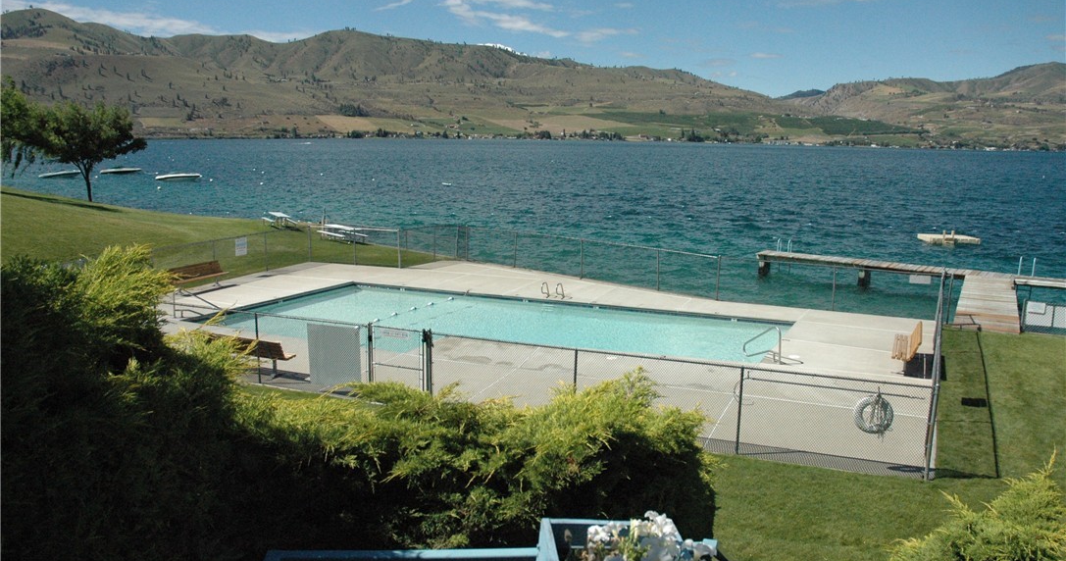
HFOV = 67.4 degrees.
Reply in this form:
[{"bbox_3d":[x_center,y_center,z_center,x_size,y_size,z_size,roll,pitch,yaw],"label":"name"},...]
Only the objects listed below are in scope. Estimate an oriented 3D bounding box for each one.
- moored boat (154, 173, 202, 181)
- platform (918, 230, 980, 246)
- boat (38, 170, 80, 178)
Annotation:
[{"bbox_3d":[-49.250,-14.436,111.000,6.100,1.150,2.200,-4,11,-26],"label":"moored boat"},{"bbox_3d":[25.992,-2.708,50.000,2.900,0.800,2.300,2,10,5],"label":"platform"},{"bbox_3d":[-69.991,-15.723,118.000,5.600,1.100,2.100,-9,14,-42],"label":"boat"}]

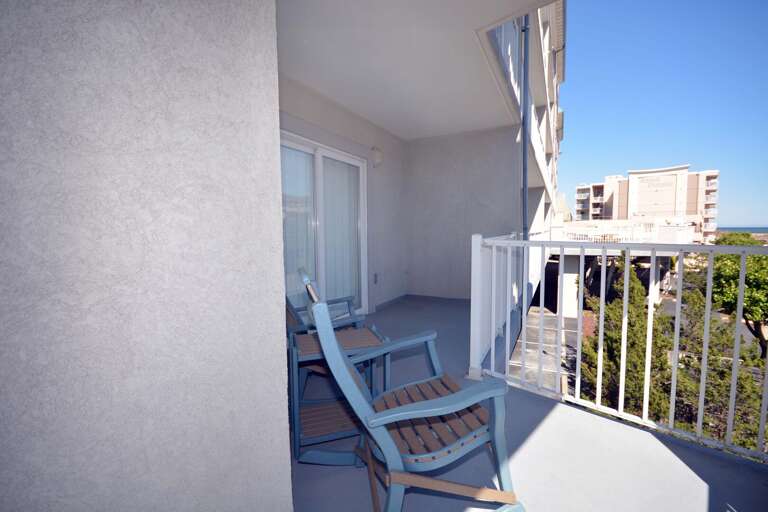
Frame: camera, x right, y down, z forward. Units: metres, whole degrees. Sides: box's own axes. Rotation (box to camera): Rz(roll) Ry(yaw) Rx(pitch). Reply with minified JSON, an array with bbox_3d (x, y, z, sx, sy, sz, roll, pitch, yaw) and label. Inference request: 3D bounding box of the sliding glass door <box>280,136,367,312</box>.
[{"bbox_3d":[-0.729,-0.182,3.527,0.120,2.060,1.860,2,5,30],"label":"sliding glass door"}]

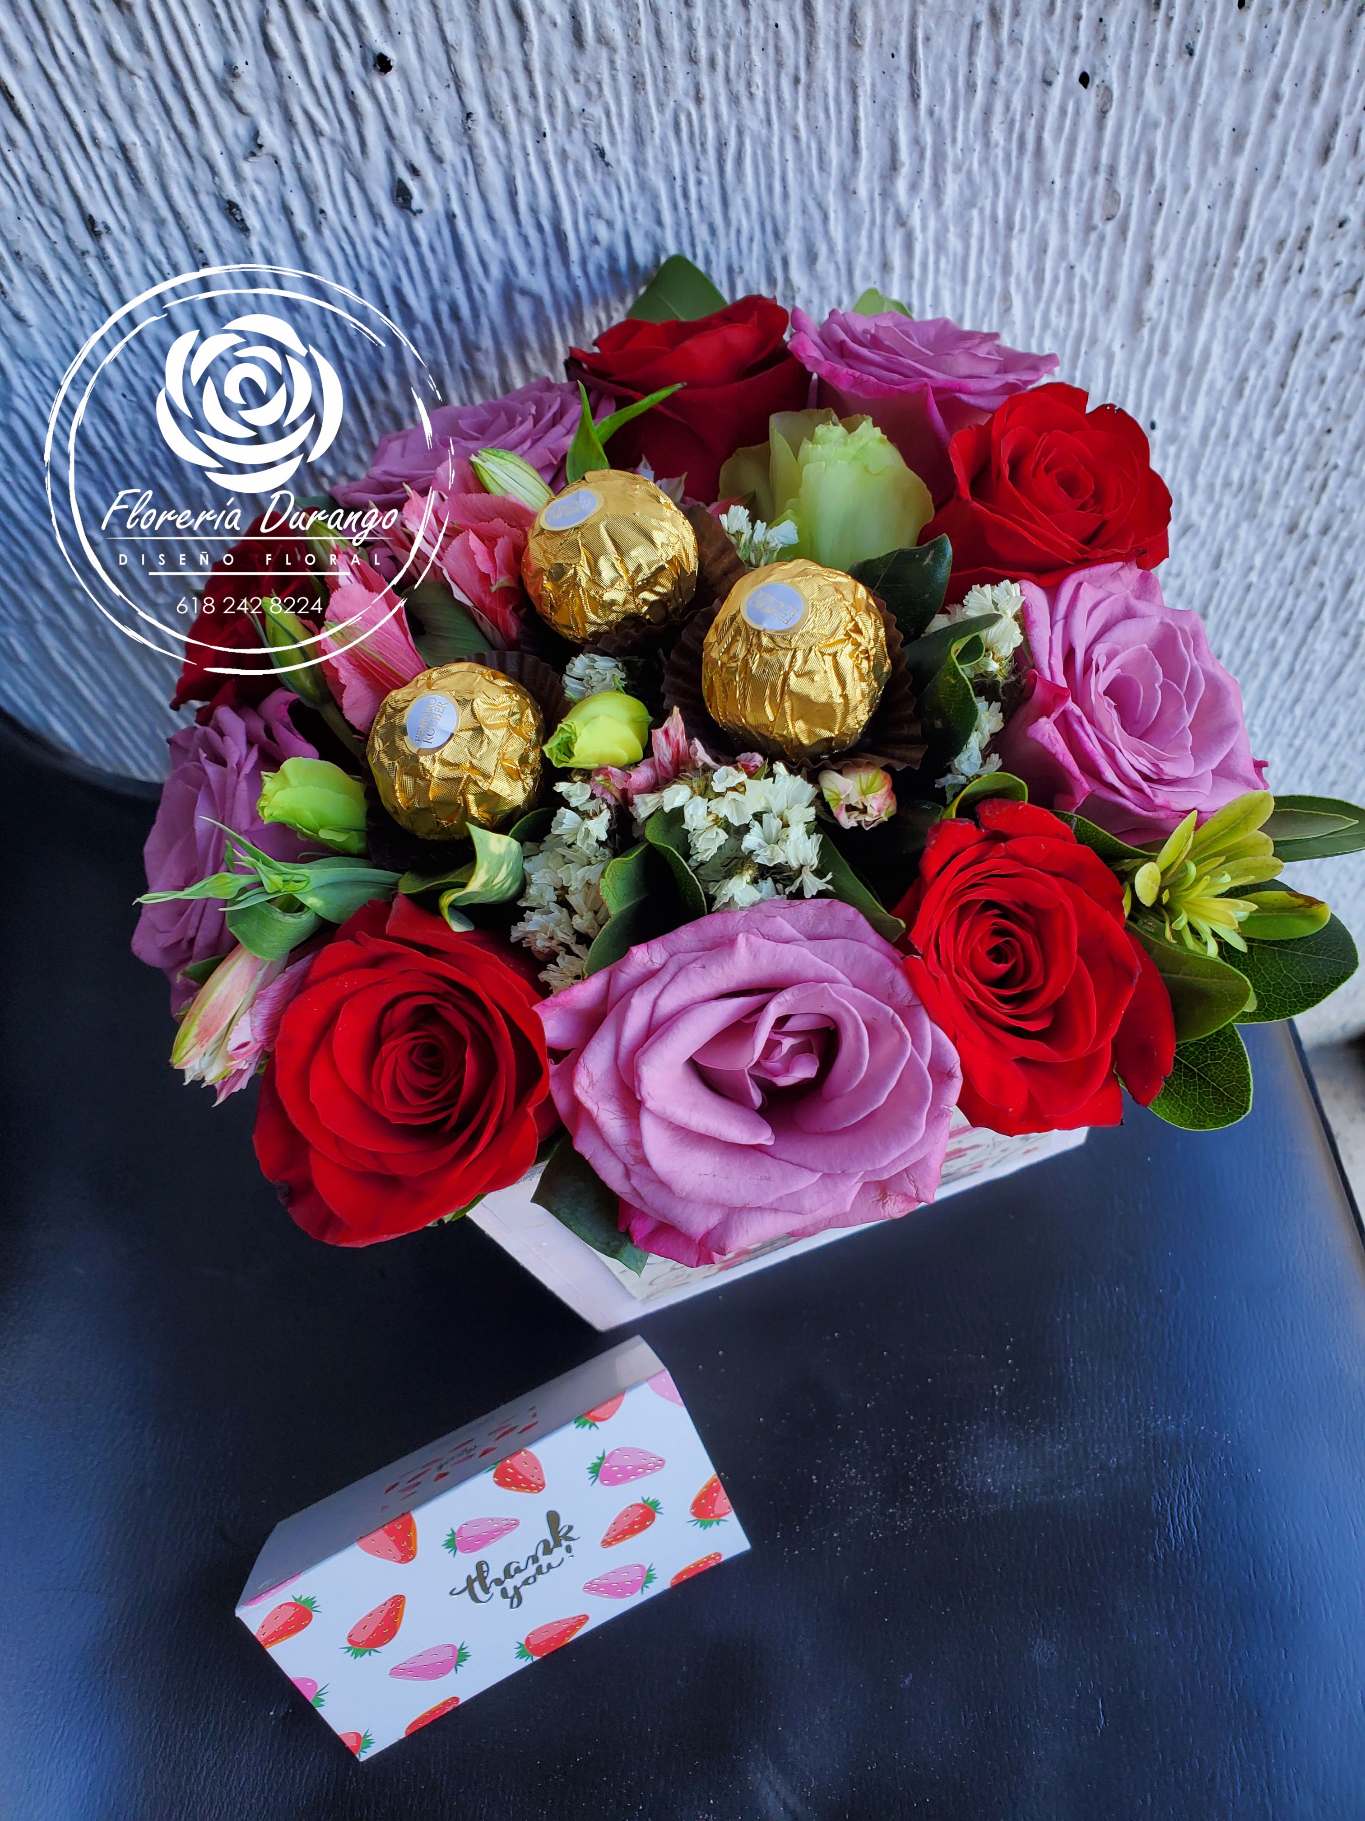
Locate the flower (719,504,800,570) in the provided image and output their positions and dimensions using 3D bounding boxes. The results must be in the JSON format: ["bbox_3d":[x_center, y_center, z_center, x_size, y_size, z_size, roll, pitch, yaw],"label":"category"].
[{"bbox_3d":[0.014,-0.070,0.255,0.015,0.012,0.012,-4,61,8],"label":"flower"}]

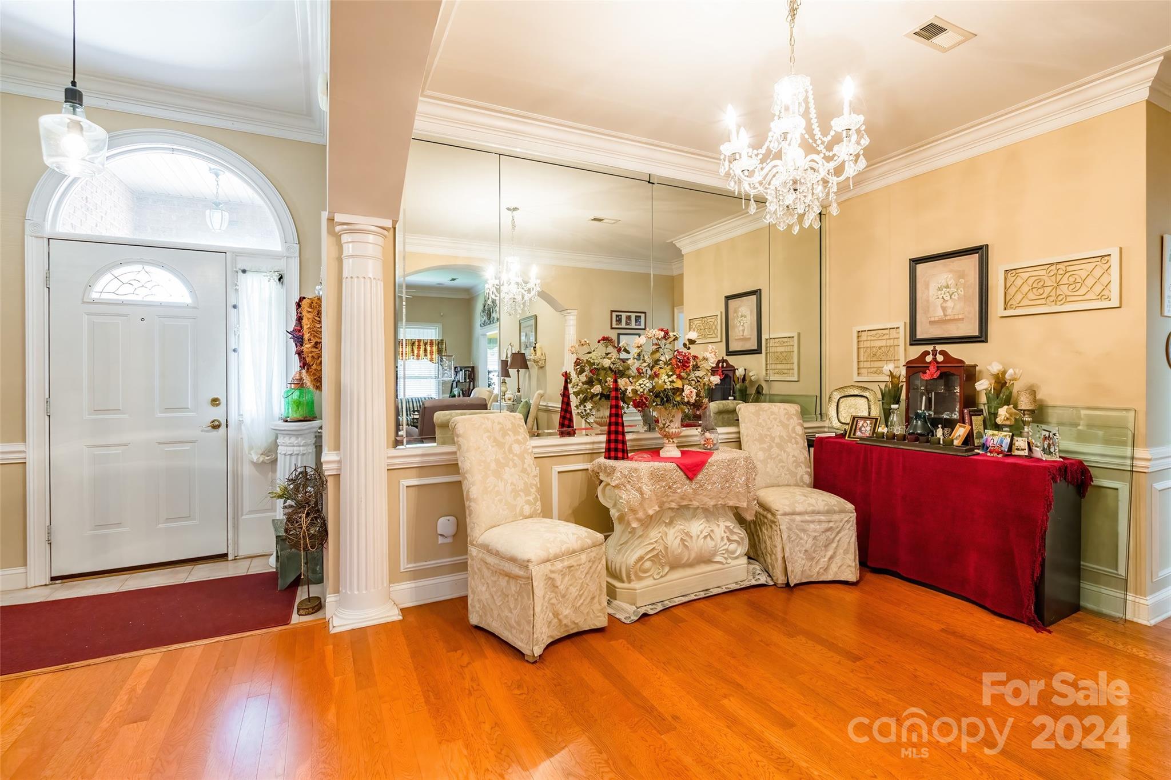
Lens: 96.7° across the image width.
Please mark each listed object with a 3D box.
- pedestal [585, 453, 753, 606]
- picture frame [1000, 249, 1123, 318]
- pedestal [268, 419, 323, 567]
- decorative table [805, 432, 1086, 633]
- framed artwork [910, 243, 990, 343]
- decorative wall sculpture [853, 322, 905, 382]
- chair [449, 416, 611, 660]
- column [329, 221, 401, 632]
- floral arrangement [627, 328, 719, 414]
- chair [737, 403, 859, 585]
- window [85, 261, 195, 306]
[{"bbox_3d":[0.531,0.773,3.108,0.920,0.750,0.440,-1,1,-26],"label":"pedestal"},{"bbox_3d":[2.579,-0.581,2.861,0.025,0.303,0.531,-1,1,-26],"label":"picture frame"},{"bbox_3d":[-1.865,0.677,3.350,0.330,0.920,0.330,-1,1,-26],"label":"pedestal"},{"bbox_3d":[2.152,0.746,3.253,0.450,0.790,1.380,-1,1,-26],"label":"decorative table"},{"bbox_3d":[2.327,-0.598,3.366,0.030,0.601,0.479,-1,1,-26],"label":"framed artwork"},{"bbox_3d":[2.126,-0.272,3.790,0.025,0.409,0.401,-1,1,-26],"label":"decorative wall sculpture"},{"bbox_3d":[-0.290,0.658,2.660,0.470,1.020,0.640,-1,1,-44],"label":"chair"},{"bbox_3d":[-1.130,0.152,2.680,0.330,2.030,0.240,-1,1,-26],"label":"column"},{"bbox_3d":[0.529,-0.119,3.150,0.530,0.520,0.470,-1,1,-26],"label":"floral arrangement"},{"bbox_3d":[1.348,0.625,3.381,0.480,1.020,0.620,0,1,-10],"label":"chair"},{"bbox_3d":[-2.817,-0.685,3.309,0.561,0.294,0.040,-1,1,-26],"label":"window"}]

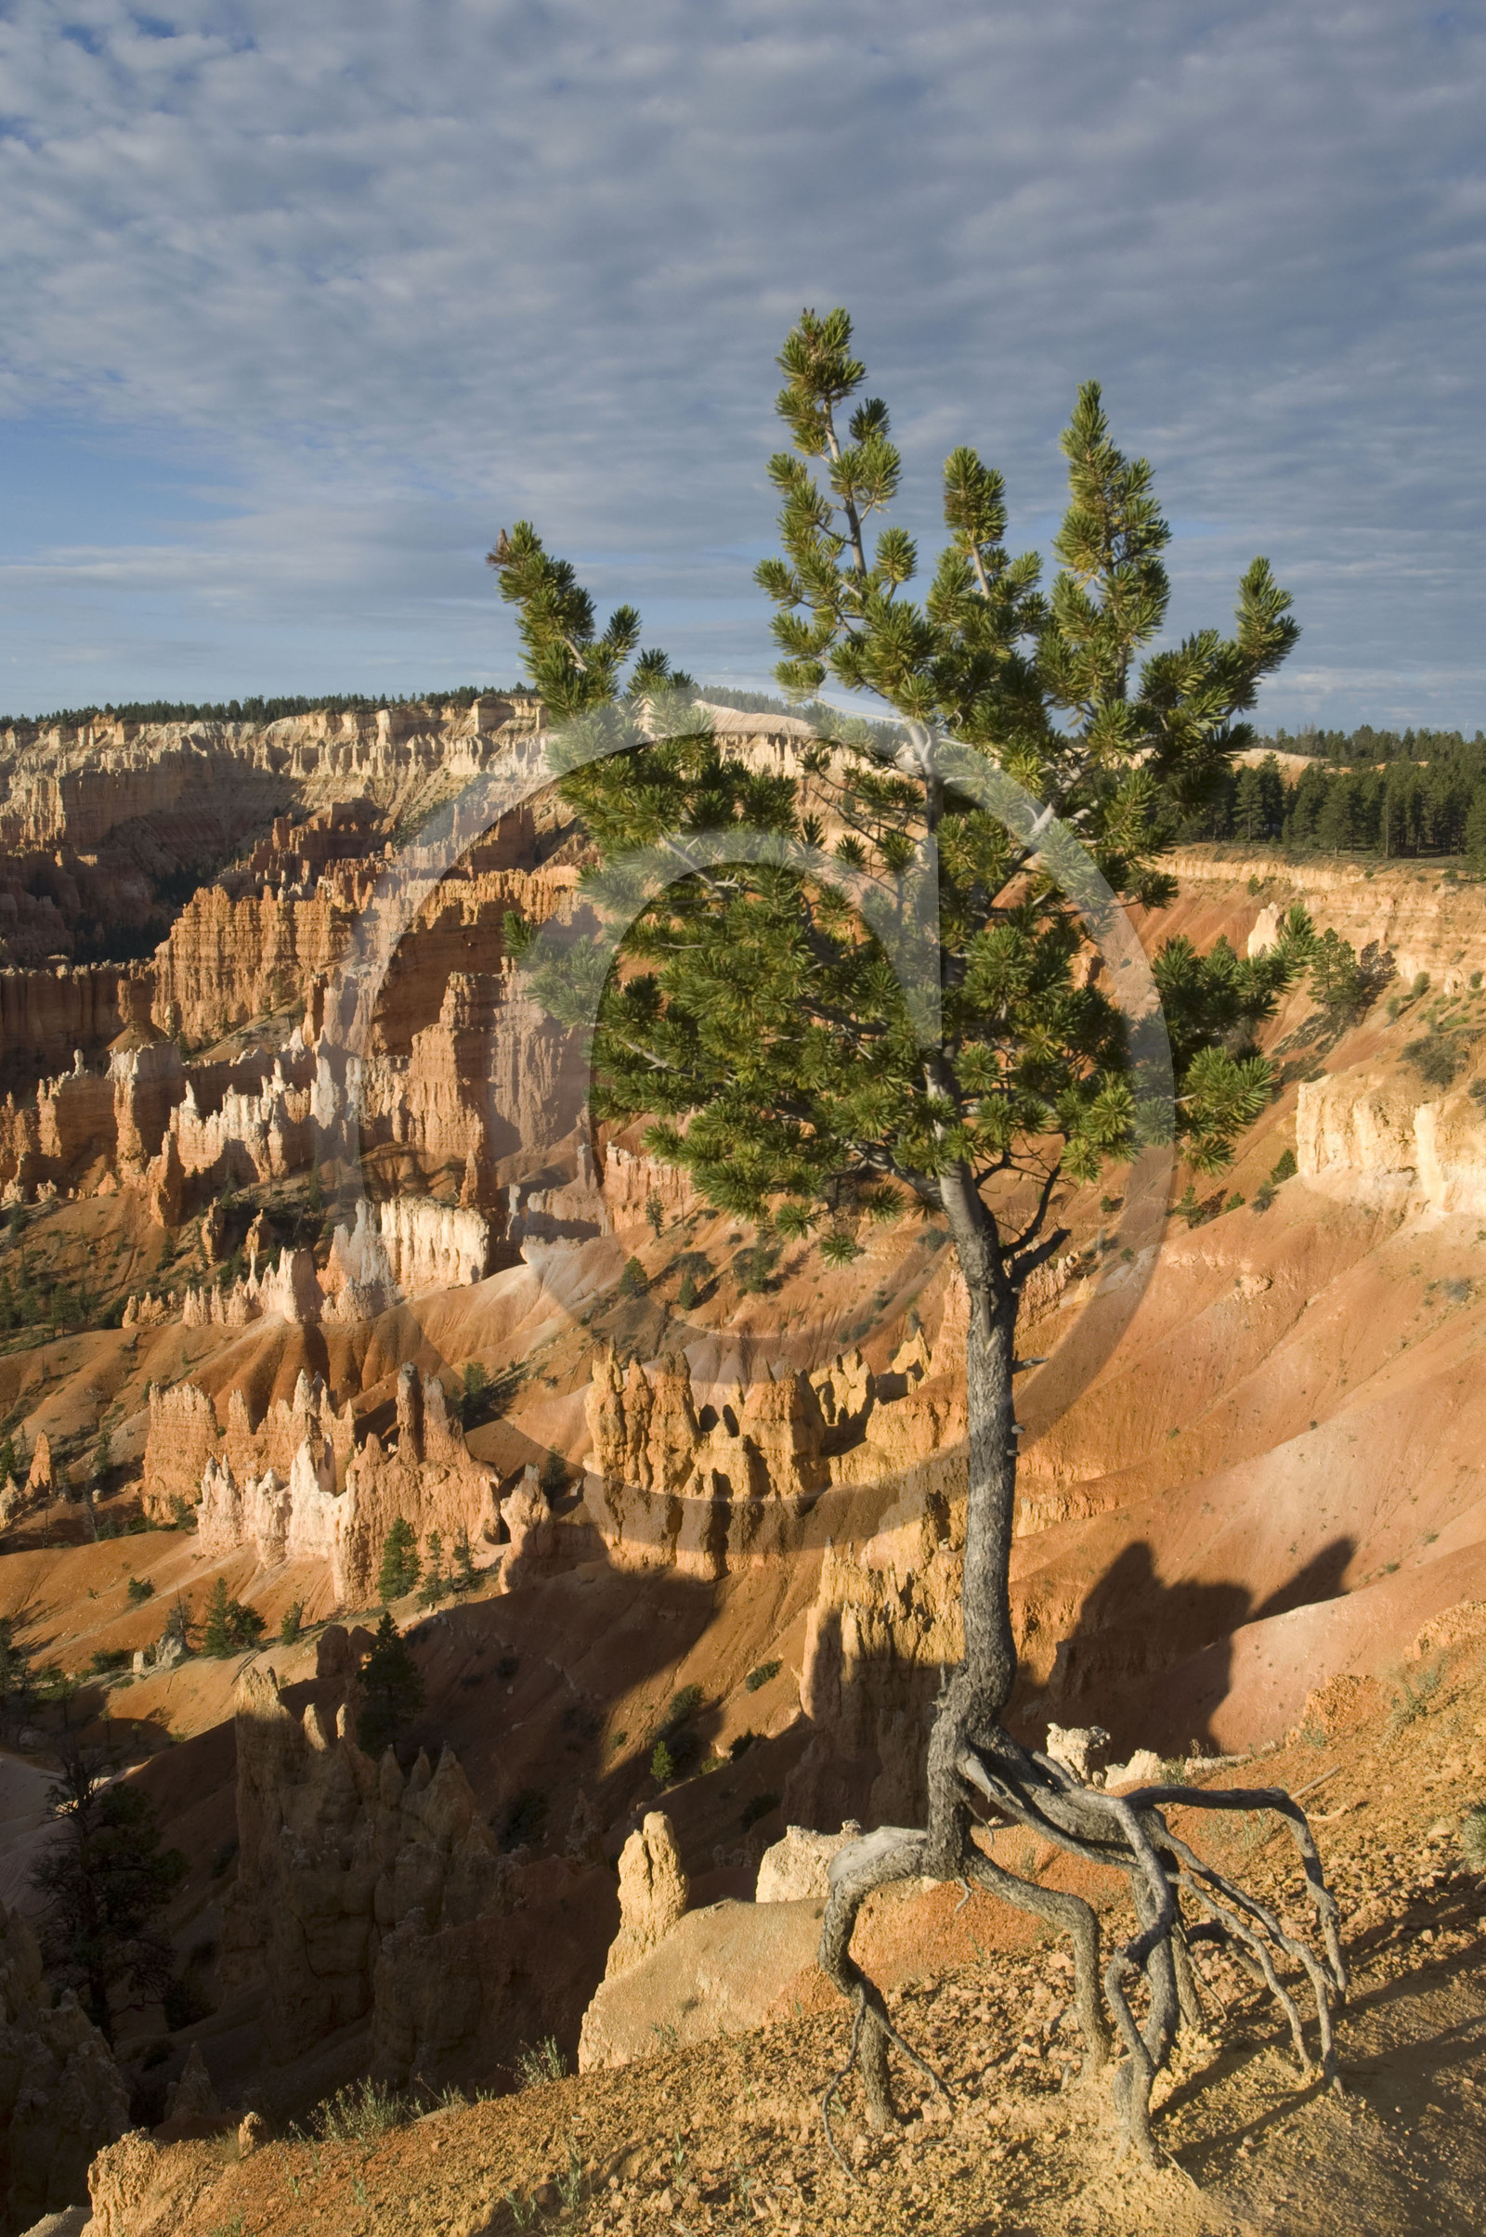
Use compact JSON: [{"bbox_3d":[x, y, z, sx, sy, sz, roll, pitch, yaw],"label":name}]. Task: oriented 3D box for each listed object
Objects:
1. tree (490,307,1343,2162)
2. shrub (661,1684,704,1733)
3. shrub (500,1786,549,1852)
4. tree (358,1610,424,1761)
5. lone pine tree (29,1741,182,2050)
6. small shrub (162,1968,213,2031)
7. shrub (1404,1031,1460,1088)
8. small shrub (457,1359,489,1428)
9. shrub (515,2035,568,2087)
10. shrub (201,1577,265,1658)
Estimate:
[{"bbox_3d":[0.460,0.335,4.730,2.005,4.173,1.750,0,10,0],"label":"tree"},{"bbox_3d":[-2.457,24.033,83.441,1.709,1.961,1.624,0,10,0],"label":"shrub"},{"bbox_3d":[-8.300,26.626,77.806,1.926,2.417,1.829,0,10,0],"label":"shrub"},{"bbox_3d":[-19.295,31.694,112.208,3.639,10.048,3.457,0,10,0],"label":"tree"},{"bbox_3d":[-22.278,27.209,71.816,5.519,11.115,5.243,0,10,0],"label":"lone pine tree"},{"bbox_3d":[-18.785,29.773,69.222,1.713,2.034,1.627,0,10,0],"label":"small shrub"},{"bbox_3d":[29.897,-2.504,88.916,2.504,2.370,2.379,0,10,0],"label":"shrub"},{"bbox_3d":[-25.368,25.799,192.403,2.956,6.682,2.808,0,10,0],"label":"small shrub"},{"bbox_3d":[-0.629,2.951,6.410,0.170,0.137,0.161,0,10,0],"label":"shrub"},{"bbox_3d":[-33.836,32.953,135.785,4.288,5.360,4.074,0,10,0],"label":"shrub"}]

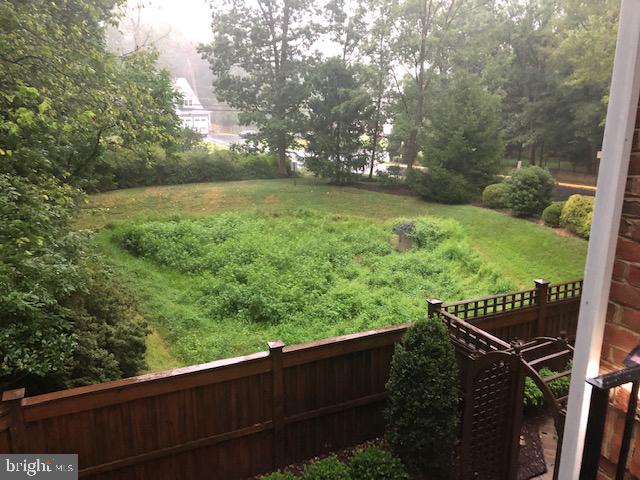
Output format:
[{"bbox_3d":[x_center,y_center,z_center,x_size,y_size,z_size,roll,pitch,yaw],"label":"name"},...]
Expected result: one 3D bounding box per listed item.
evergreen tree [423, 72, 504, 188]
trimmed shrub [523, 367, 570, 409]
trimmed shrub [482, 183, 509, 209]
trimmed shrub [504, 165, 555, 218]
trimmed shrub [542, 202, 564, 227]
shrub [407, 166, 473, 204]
[{"bbox_3d":[7.317,-5.449,26.713,4.359,6.250,4.359,4,14,15],"label":"evergreen tree"},{"bbox_3d":[3.426,2.204,7.760,0.850,0.650,0.700,-6,15,-24],"label":"trimmed shrub"},{"bbox_3d":[8.006,-2.016,23.433,1.234,1.146,1.234,5,15,18],"label":"trimmed shrub"},{"bbox_3d":[8.719,-2.025,21.593,1.912,2.045,1.912,6,15,21],"label":"trimmed shrub"},{"bbox_3d":[8.798,-0.953,19.352,0.871,1.030,0.871,7,15,24],"label":"trimmed shrub"},{"bbox_3d":[5.615,-2.570,24.425,3.123,1.732,2.655,3,14,13],"label":"shrub"}]

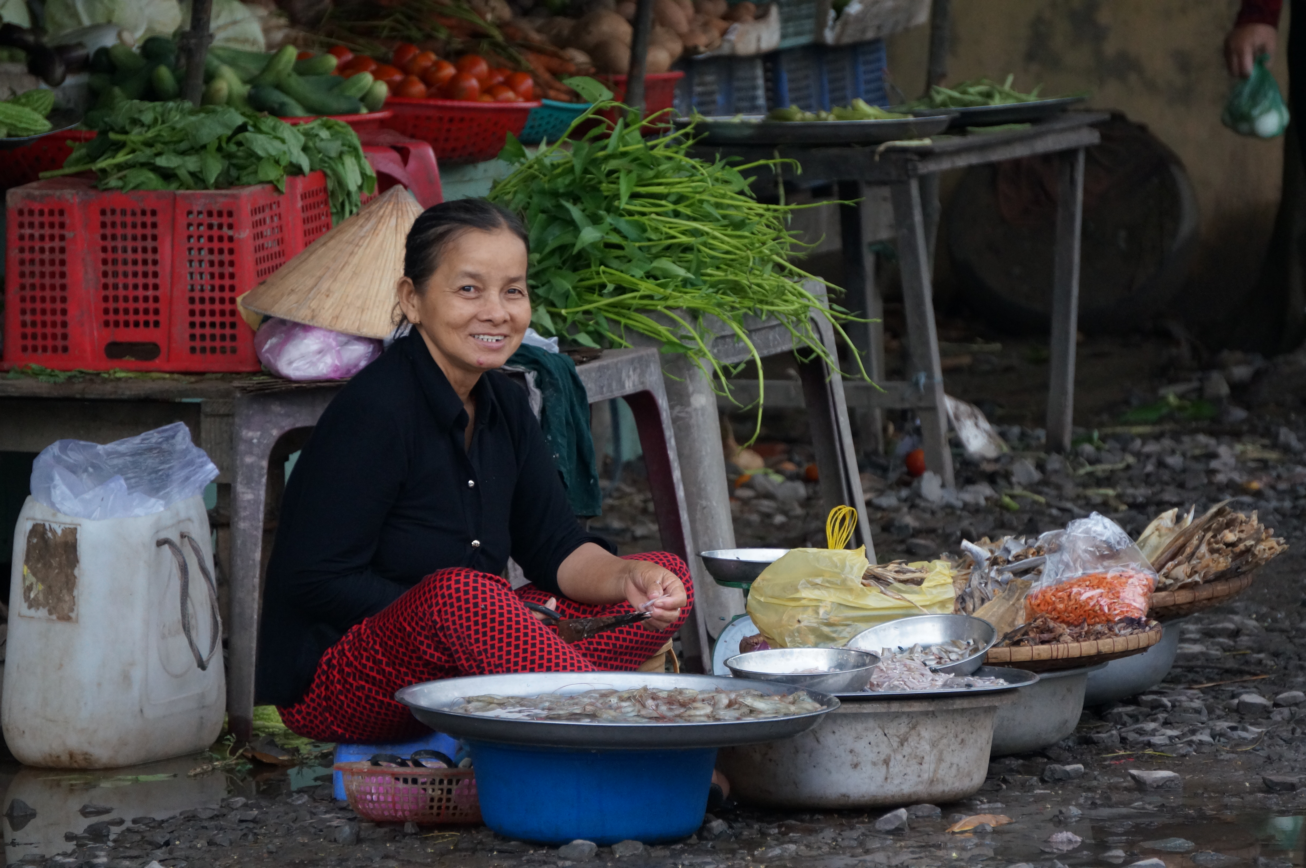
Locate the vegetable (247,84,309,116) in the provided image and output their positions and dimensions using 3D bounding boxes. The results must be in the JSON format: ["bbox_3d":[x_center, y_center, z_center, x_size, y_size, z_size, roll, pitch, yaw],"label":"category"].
[{"bbox_3d":[-0.507,-0.449,15.300,0.120,0.040,0.040,26,8,6],"label":"vegetable"}]

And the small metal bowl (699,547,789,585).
[{"bbox_3d":[0.143,0.168,14.350,0.173,0.034,0.173,0,5,0],"label":"small metal bowl"}]

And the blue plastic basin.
[{"bbox_3d":[-0.069,0.420,13.550,0.300,0.125,0.300,0,5,0],"label":"blue plastic basin"}]

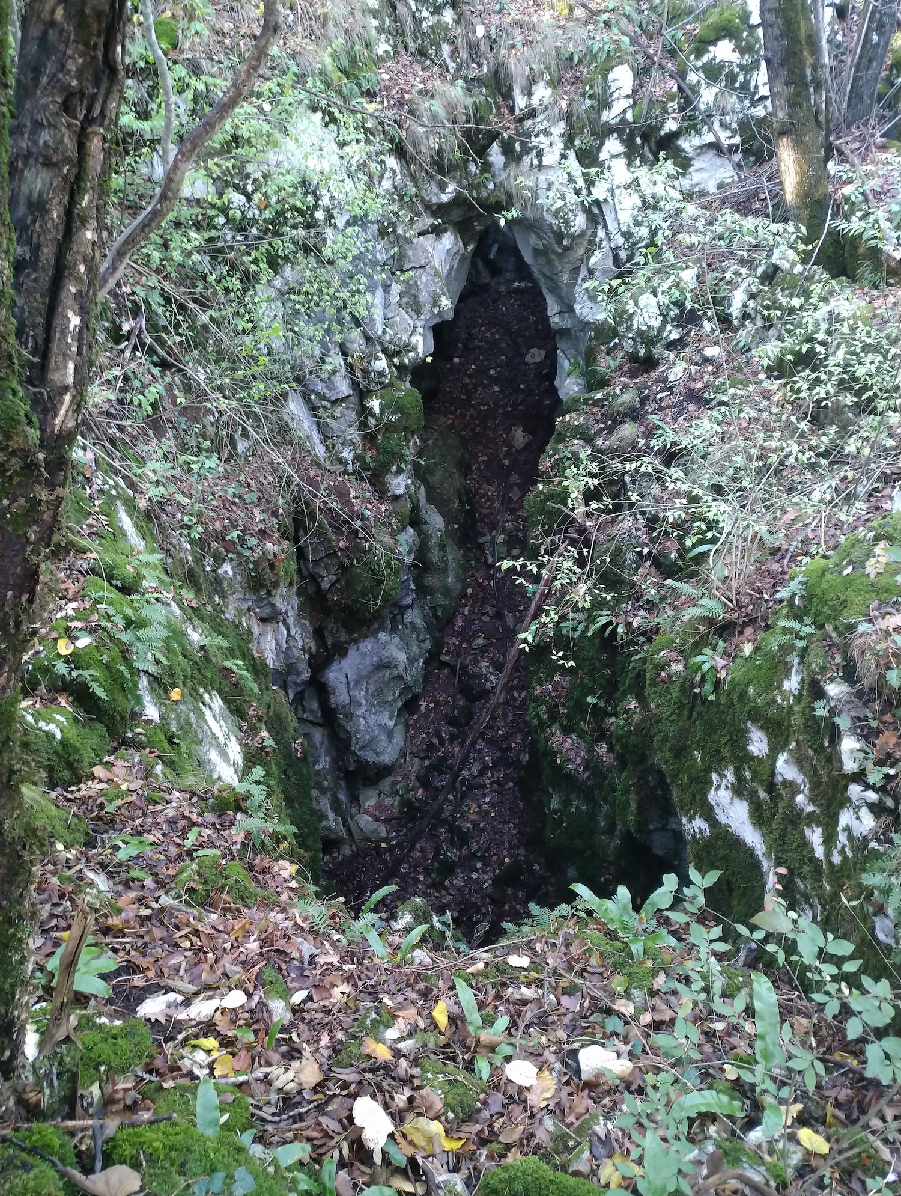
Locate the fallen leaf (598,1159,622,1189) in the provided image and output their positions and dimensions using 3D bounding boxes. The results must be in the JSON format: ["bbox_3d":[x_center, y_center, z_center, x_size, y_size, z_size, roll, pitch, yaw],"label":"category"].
[{"bbox_3d":[0.326,1.178,1.628,0.045,0.020,0.058,1,25,6],"label":"fallen leaf"}]

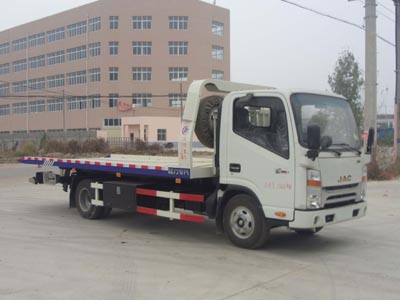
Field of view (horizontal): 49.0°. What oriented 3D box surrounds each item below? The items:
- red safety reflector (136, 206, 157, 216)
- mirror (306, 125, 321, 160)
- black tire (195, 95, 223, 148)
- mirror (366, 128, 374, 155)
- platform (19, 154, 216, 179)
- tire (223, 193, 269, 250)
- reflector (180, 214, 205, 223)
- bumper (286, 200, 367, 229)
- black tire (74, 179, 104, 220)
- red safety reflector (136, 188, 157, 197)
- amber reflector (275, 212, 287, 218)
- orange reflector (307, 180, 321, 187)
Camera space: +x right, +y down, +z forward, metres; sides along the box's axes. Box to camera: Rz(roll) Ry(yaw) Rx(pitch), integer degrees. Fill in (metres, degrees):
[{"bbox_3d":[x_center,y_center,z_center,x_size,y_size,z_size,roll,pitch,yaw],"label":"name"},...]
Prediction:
[{"bbox_3d":[-0.900,1.044,7.481,0.532,0.100,0.035,1,0,43],"label":"red safety reflector"},{"bbox_3d":[1.329,-0.088,5.140,0.180,0.420,0.100,0,0,-36],"label":"mirror"},{"bbox_3d":[0.240,-0.439,6.849,0.210,0.820,0.820,1,0,43],"label":"black tire"},{"bbox_3d":[2.686,-0.145,6.900,0.100,0.400,0.190,1,0,28],"label":"mirror"},{"bbox_3d":[-1.437,0.302,9.438,5.650,0.210,2.300,1,0,43],"label":"platform"},{"bbox_3d":[0.641,0.999,6.145,0.770,0.765,0.210,0,0,43],"label":"tire"},{"bbox_3d":[-0.106,1.053,6.753,0.518,0.100,0.035,1,0,43],"label":"reflector"},{"bbox_3d":[1.826,0.855,6.079,0.310,0.240,1.870,0,0,43],"label":"bumper"},{"bbox_3d":[-2.195,0.981,8.745,0.770,0.765,0.220,0,0,43],"label":"black tire"},{"bbox_3d":[-0.879,0.707,7.309,0.511,0.090,0.030,0,0,43],"label":"red safety reflector"},{"bbox_3d":[1.017,0.830,5.561,0.166,0.068,0.030,0,0,43],"label":"amber reflector"},{"bbox_3d":[1.472,0.437,5.680,0.250,0.072,0.065,1,0,-31],"label":"orange reflector"}]

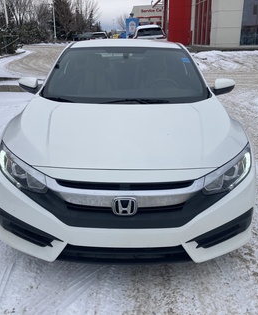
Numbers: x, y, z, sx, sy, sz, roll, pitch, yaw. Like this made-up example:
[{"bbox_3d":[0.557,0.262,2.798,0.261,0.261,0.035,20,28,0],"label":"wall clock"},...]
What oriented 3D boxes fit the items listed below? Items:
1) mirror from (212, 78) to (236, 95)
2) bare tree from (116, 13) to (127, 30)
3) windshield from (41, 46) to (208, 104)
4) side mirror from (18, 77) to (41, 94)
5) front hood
[{"bbox_3d":[0.901,-0.689,3.277,0.225,0.155,0.160,0,19,-1],"label":"mirror"},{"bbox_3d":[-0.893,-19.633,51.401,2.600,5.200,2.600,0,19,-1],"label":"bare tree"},{"bbox_3d":[-0.022,-0.786,3.087,1.460,0.420,0.970,0,19,-1],"label":"windshield"},{"bbox_3d":[-0.939,-0.697,3.260,0.225,0.155,0.160,0,19,-1],"label":"side mirror"},{"bbox_3d":[-0.019,-0.207,2.390,1.600,0.270,1.140,0,19,-1],"label":"front hood"}]

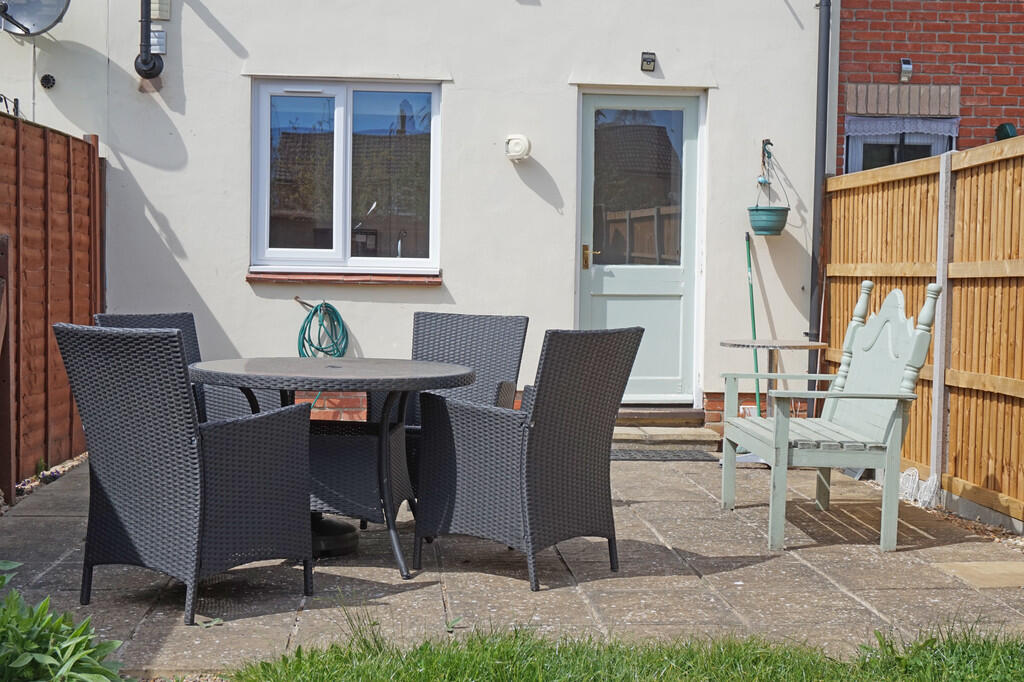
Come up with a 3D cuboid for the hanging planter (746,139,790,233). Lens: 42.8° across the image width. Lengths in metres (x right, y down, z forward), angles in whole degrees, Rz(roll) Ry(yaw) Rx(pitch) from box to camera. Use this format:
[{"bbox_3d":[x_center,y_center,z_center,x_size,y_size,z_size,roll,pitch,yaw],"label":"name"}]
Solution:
[{"bbox_3d":[1.581,-0.942,8.024,0.266,0.591,0.266,1,3,-4],"label":"hanging planter"}]

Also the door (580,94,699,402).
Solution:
[{"bbox_3d":[0.804,-0.579,8.339,0.750,1.960,0.055,1,3,-4],"label":"door"}]

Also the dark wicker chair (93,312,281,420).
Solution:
[{"bbox_3d":[-1.340,0.337,5.521,0.635,0.905,0.585,3,3,31],"label":"dark wicker chair"}]

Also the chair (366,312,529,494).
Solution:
[{"bbox_3d":[-0.274,0.349,5.878,0.620,0.930,0.640,2,3,14],"label":"chair"}]

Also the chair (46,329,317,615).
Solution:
[{"bbox_3d":[-1.079,0.402,4.315,0.585,0.905,0.635,3,3,30],"label":"chair"}]

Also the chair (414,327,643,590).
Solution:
[{"bbox_3d":[0.080,0.405,4.938,0.640,0.930,0.620,4,4,43],"label":"chair"}]

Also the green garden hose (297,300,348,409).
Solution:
[{"bbox_3d":[-1.200,0.087,8.253,0.325,0.680,0.130,1,3,-5],"label":"green garden hose"}]

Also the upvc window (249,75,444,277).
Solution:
[{"bbox_3d":[-1.052,-1.040,8.307,1.200,1.210,0.100,1,3,-5],"label":"upvc window"}]

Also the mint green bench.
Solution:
[{"bbox_3d":[1.358,0.276,5.726,0.720,1.085,1.000,1,3,-3],"label":"mint green bench"}]

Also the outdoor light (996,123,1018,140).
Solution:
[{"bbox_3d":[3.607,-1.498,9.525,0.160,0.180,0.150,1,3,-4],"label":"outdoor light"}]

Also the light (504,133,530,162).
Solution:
[{"bbox_3d":[0.036,-1.224,8.302,0.165,0.172,0.120,1,3,-5],"label":"light"}]

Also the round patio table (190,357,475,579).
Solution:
[{"bbox_3d":[-0.702,0.475,5.140,1.102,0.738,1.102,1,3,-4],"label":"round patio table"}]

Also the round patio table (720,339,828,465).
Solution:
[{"bbox_3d":[1.456,0.372,7.312,0.610,0.735,0.610,1,3,0],"label":"round patio table"}]

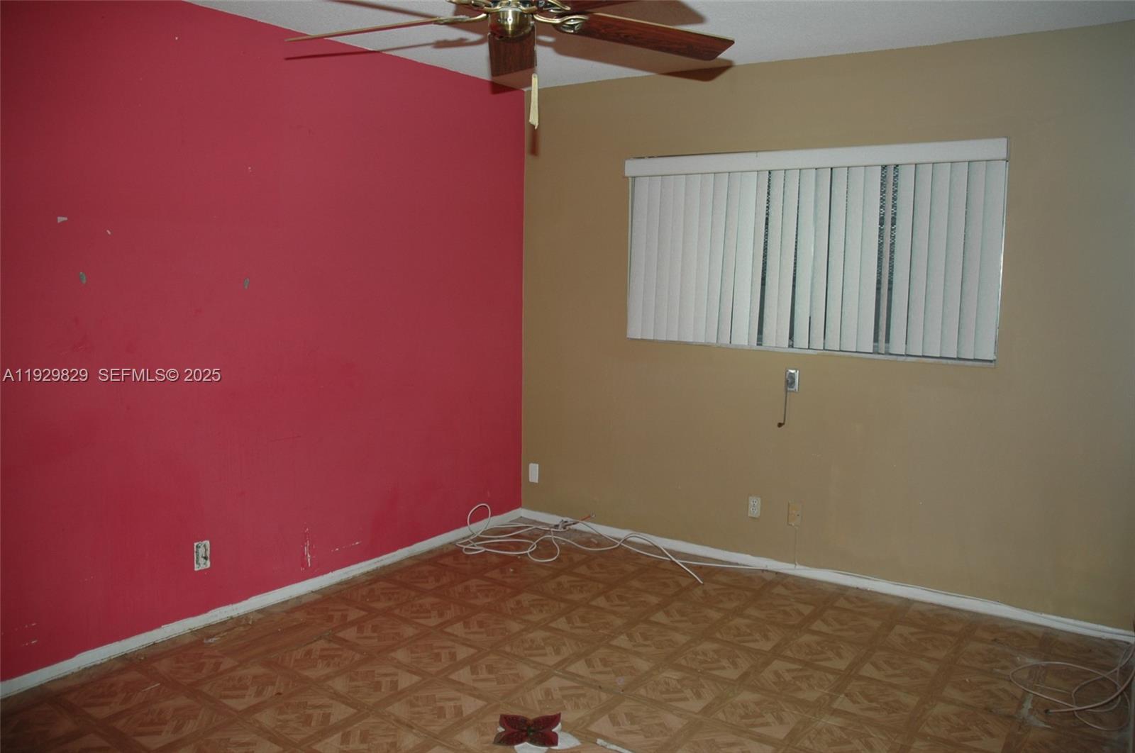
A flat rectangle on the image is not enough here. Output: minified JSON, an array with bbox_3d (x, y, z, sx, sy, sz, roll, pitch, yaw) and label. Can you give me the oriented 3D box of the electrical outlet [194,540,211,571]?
[{"bbox_3d":[-1.486,0.730,3.460,0.015,0.115,0.070,6,9,36],"label":"electrical outlet"}]

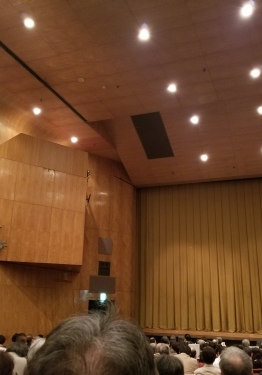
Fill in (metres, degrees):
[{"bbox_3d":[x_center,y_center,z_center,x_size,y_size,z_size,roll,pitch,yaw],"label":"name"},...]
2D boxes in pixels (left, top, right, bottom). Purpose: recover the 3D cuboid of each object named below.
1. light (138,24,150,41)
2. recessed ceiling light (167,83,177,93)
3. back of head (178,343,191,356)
[{"bbox_3d":[0.369,-4.209,10.265,0.250,0.130,0.250,-5,-14,20],"label":"light"},{"bbox_3d":[1.418,-3.410,12.832,0.250,0.130,0.250,-5,-14,20],"label":"recessed ceiling light"},{"bbox_3d":[0.848,2.561,5.972,0.180,0.240,0.210,-5,-14,20],"label":"back of head"}]

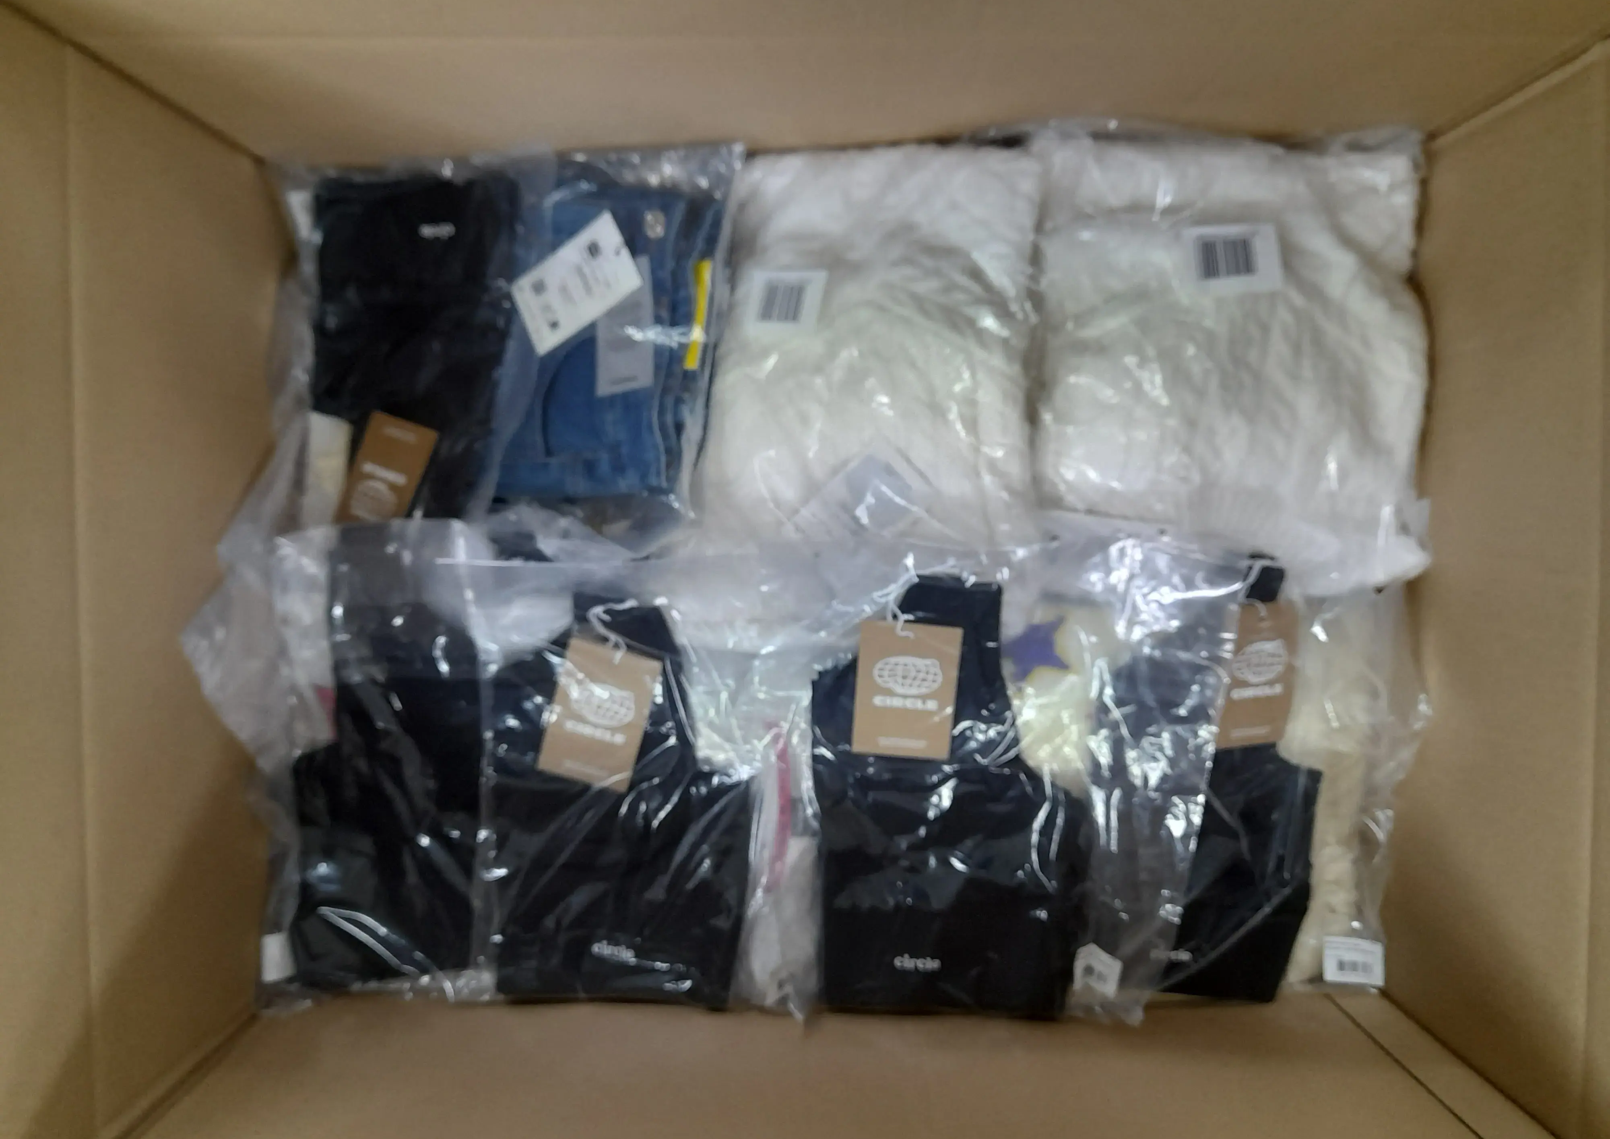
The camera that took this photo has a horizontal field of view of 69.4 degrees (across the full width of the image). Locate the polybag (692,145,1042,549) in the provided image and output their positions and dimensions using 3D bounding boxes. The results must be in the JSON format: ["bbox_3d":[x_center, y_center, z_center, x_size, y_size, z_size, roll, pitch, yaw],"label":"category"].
[{"bbox_3d":[0.043,-0.141,0.778,0.220,0.065,0.280,3,93,0],"label":"polybag"}]

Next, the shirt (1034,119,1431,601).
[{"bbox_3d":[0.281,-0.135,0.785,0.262,0.075,0.298,1,93,1],"label":"shirt"}]

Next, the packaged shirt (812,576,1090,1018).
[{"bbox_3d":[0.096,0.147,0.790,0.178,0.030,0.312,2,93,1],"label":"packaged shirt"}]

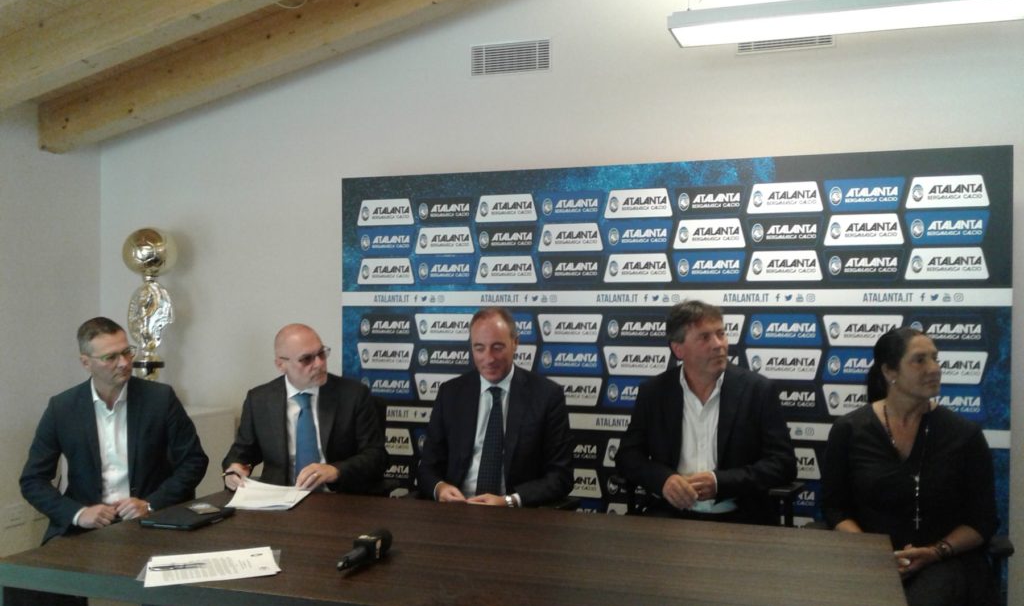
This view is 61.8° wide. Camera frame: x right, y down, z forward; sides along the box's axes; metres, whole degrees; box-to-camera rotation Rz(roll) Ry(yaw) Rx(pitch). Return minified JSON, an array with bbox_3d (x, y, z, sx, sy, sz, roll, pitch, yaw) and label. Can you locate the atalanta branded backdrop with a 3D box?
[{"bbox_3d":[0.569,0.370,3.866,2.975,1.985,0.050,0,0,18],"label":"atalanta branded backdrop"}]

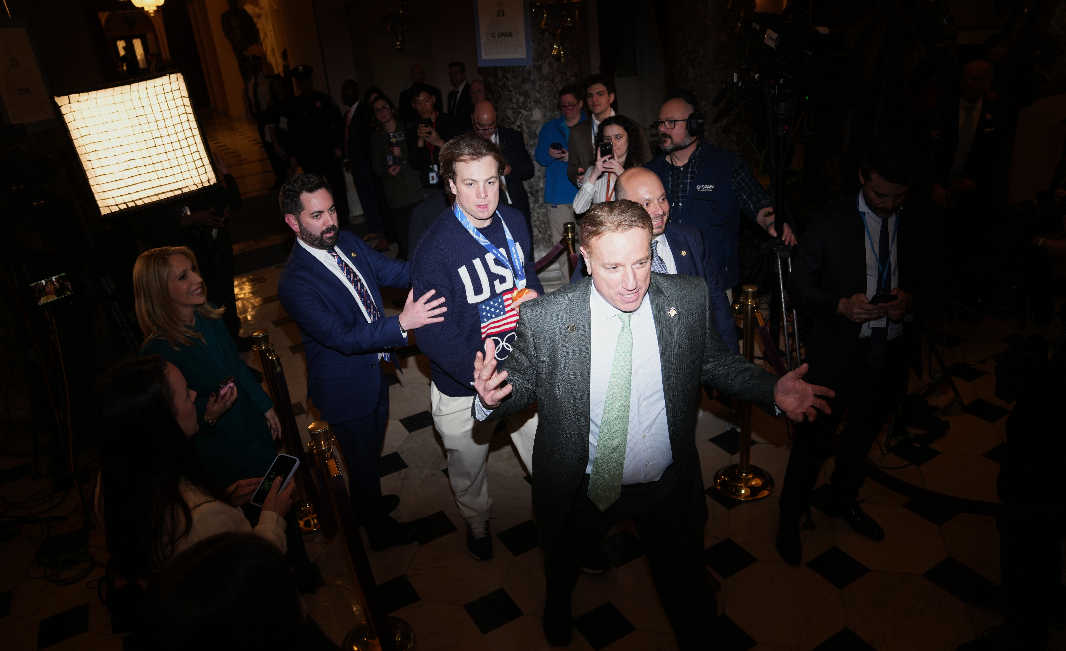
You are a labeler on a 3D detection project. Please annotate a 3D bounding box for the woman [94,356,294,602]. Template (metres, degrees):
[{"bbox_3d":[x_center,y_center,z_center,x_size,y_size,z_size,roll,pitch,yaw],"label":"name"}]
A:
[{"bbox_3d":[-0.775,0.776,2.002,0.520,1.570,0.500,-15,25,-20],"label":"woman"}]

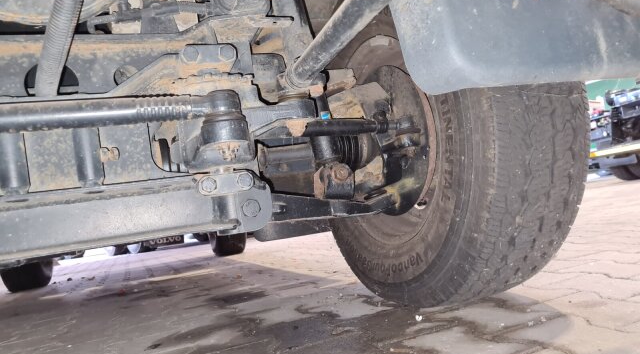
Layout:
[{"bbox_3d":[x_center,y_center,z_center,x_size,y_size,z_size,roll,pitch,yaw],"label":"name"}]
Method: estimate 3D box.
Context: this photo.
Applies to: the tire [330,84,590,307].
[{"bbox_3d":[0.209,-0.086,1.058,0.238,0.708,0.716,-6,-4,-22],"label":"tire"}]

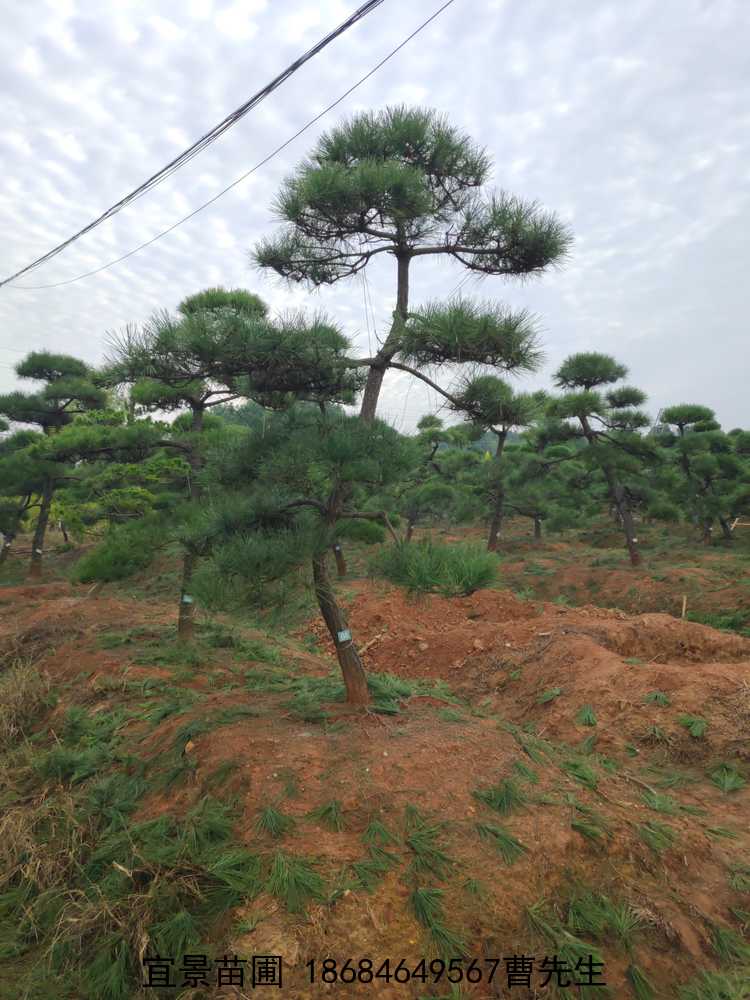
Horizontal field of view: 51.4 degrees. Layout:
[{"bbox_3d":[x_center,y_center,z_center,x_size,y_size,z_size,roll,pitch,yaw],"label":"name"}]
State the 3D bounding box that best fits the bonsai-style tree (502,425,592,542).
[{"bbox_3d":[3.428,-0.328,15.500,1.735,2.275,1.500,0,1,0],"label":"bonsai-style tree"}]

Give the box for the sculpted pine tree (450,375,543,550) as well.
[{"bbox_3d":[2.118,-0.654,13.600,1.556,2.977,1.500,0,1,0],"label":"sculpted pine tree"}]

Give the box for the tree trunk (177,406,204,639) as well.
[{"bbox_3d":[-1.514,0.185,6.400,0.230,1.904,0.200,0,1,0],"label":"tree trunk"}]

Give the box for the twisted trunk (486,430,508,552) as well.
[{"bbox_3d":[2.136,-0.148,13.600,0.384,2.127,0.300,0,1,0],"label":"twisted trunk"}]

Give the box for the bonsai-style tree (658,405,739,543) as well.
[{"bbox_3d":[6.719,-0.550,16.200,1.612,2.780,1.500,0,1,0],"label":"bonsai-style tree"}]

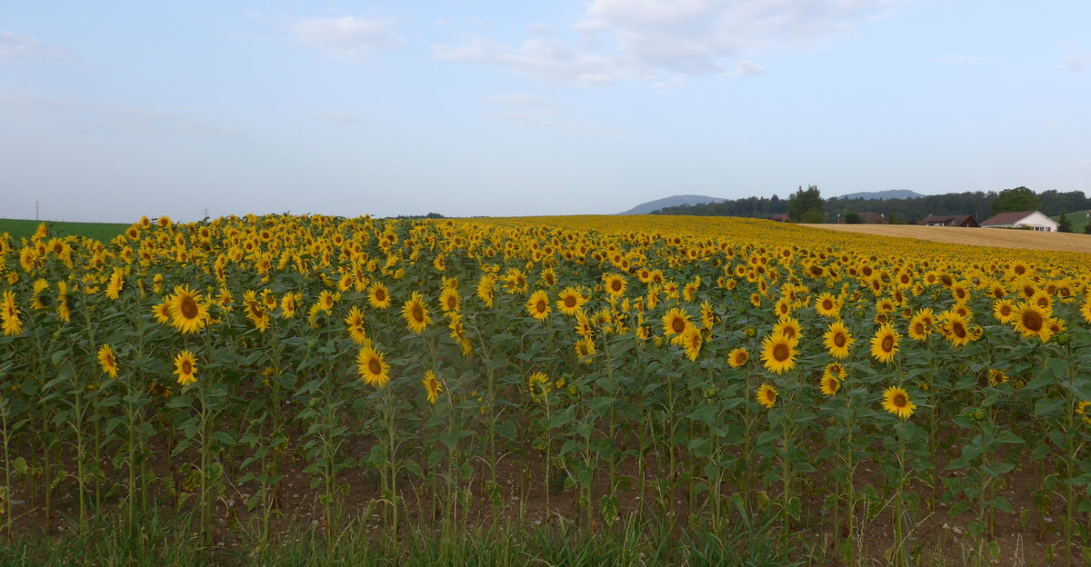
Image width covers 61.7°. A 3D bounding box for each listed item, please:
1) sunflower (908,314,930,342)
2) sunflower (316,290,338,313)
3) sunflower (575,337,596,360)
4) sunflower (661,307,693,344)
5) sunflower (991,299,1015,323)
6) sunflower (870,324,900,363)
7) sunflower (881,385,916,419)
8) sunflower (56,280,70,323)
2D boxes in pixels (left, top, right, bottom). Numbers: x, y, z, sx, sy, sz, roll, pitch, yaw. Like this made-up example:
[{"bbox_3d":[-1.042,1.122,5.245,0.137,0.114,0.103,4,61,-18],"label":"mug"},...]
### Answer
[{"bbox_3d":[2.287,0.276,5.600,0.057,0.165,0.155,-2,3,-32],"label":"sunflower"},{"bbox_3d":[-1.739,0.142,7.300,0.175,0.190,0.070,2,3,29],"label":"sunflower"},{"bbox_3d":[0.273,0.454,6.300,0.150,0.165,0.060,1,3,27],"label":"sunflower"},{"bbox_3d":[0.776,0.253,5.400,0.205,0.215,0.080,2,12,28],"label":"sunflower"},{"bbox_3d":[3.162,0.191,6.300,0.175,0.175,0.070,2,9,36],"label":"sunflower"},{"bbox_3d":[1.783,0.318,4.800,0.070,0.205,0.193,-2,3,-34],"label":"sunflower"},{"bbox_3d":[1.735,0.584,4.500,0.155,0.165,0.053,2,4,38],"label":"sunflower"},{"bbox_3d":[-2.794,0.108,5.300,0.080,0.240,0.220,-2,3,-30],"label":"sunflower"}]

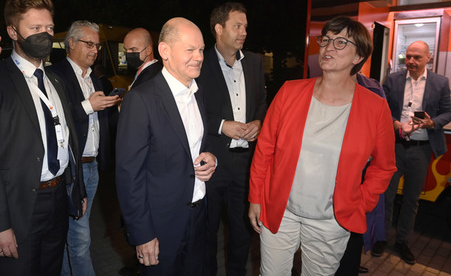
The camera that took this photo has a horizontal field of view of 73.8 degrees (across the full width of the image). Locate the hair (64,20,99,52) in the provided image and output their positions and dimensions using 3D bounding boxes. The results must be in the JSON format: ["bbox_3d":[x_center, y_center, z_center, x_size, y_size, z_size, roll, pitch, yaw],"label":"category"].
[{"bbox_3d":[-0.868,-0.612,1.811,0.205,0.200,0.175,14,14,18],"label":"hair"}]

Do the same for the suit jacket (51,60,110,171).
[{"bbox_3d":[-0.915,-0.144,1.884,0.380,0.750,0.500,7,12,34],"label":"suit jacket"}]

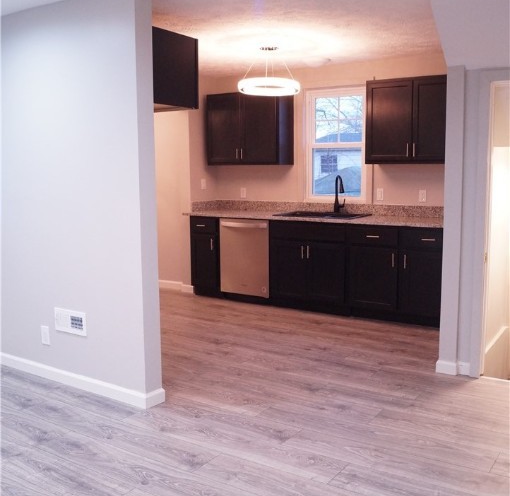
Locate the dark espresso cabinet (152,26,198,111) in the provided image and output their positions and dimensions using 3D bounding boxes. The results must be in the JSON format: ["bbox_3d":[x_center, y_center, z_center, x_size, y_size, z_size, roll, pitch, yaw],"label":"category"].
[{"bbox_3d":[-0.900,-1.138,3.770,0.850,0.444,0.630,5,9,33],"label":"dark espresso cabinet"}]

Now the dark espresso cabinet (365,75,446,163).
[{"bbox_3d":[1.499,-1.147,5.245,0.900,0.757,0.325,5,9,33],"label":"dark espresso cabinet"}]

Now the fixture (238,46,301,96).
[{"bbox_3d":[0.116,-1.493,4.821,0.520,0.380,0.520,0,8,0],"label":"fixture"}]

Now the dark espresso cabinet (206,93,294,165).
[{"bbox_3d":[-0.051,-1.276,6.249,0.914,0.757,0.325,5,9,33],"label":"dark espresso cabinet"}]

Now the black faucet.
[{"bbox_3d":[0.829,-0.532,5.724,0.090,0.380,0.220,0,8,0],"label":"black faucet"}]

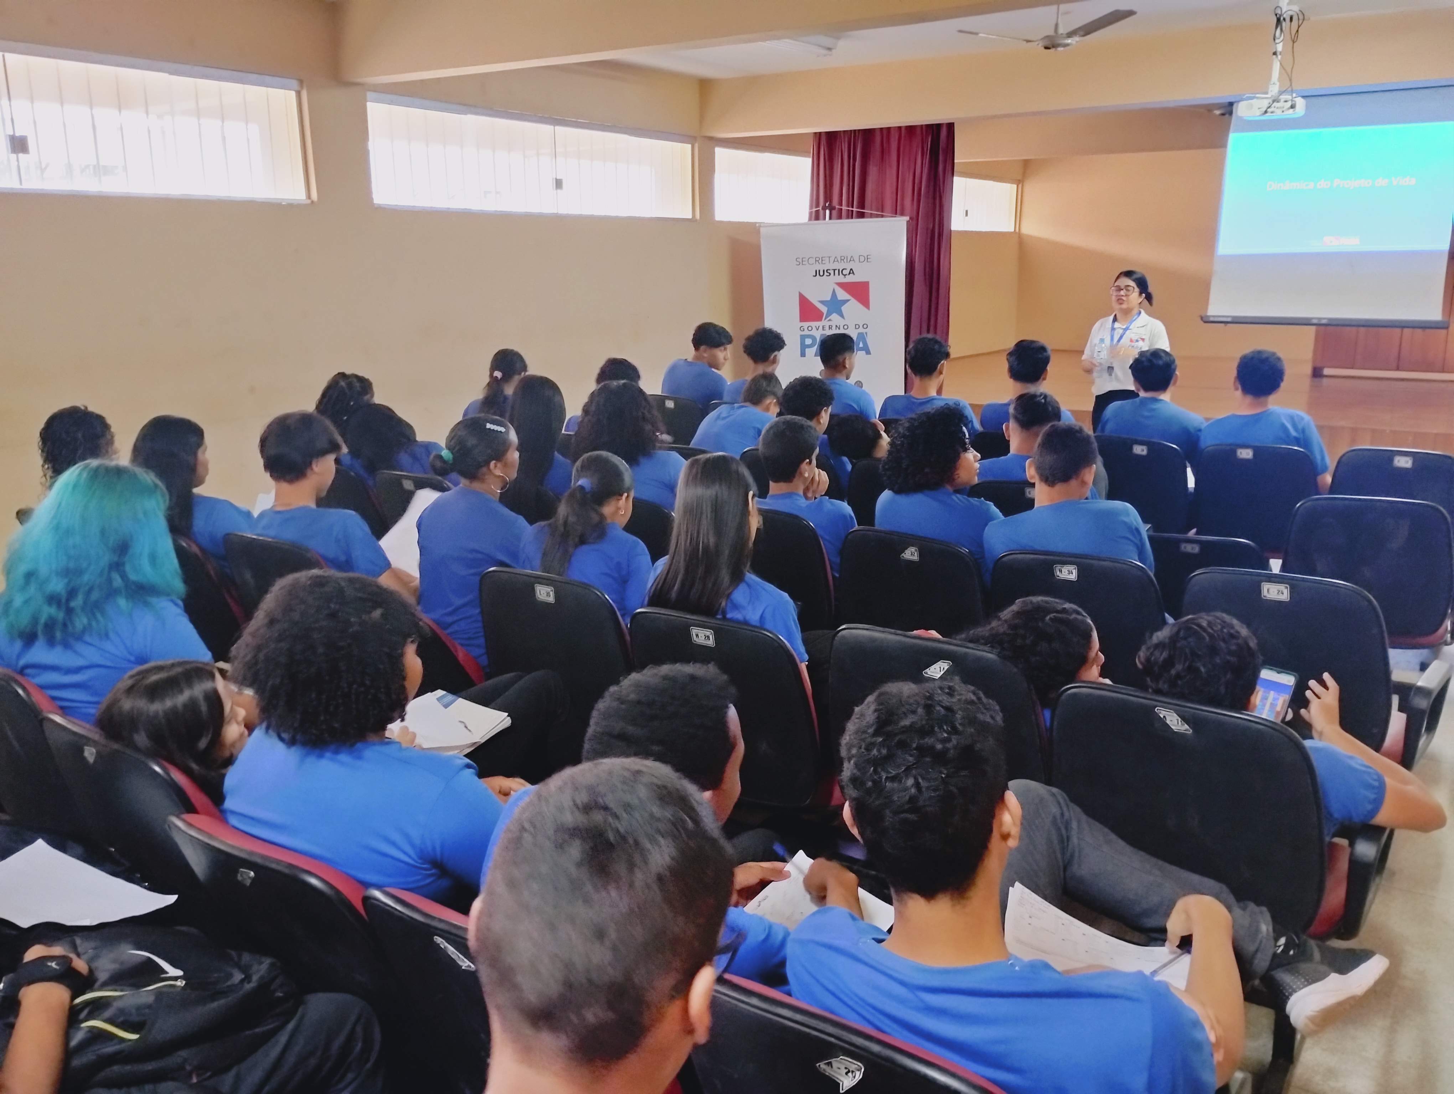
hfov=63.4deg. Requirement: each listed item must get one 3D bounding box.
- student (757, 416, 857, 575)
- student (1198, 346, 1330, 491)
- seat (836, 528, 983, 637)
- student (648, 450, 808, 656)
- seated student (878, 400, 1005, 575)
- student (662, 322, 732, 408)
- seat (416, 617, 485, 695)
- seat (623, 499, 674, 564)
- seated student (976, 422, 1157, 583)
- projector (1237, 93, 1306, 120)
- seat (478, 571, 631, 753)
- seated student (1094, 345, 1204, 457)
[{"bbox_3d":[0.368,0.089,4.220,0.480,1.190,0.780,8,16,31],"label":"student"},{"bbox_3d":[2.459,-0.275,5.396,0.520,1.260,0.740,7,16,30],"label":"student"},{"bbox_3d":[0.702,0.350,3.697,0.550,0.890,0.650,8,16,33],"label":"seat"},{"bbox_3d":[0.210,0.318,3.181,0.460,1.235,0.740,8,16,31],"label":"student"},{"bbox_3d":[0.730,0.148,3.788,0.480,1.240,0.740,9,17,36],"label":"seated student"},{"bbox_3d":[-0.067,-0.720,7.272,0.480,1.320,0.740,10,17,38],"label":"student"},{"bbox_3d":[-0.755,0.405,3.626,0.560,0.870,0.620,8,16,31],"label":"seat"},{"bbox_3d":[-0.232,0.199,4.291,0.530,0.875,0.620,8,17,32],"label":"seat"},{"bbox_3d":[1.184,0.185,3.697,0.500,1.220,0.760,8,16,31],"label":"seated student"},{"bbox_3d":[2.674,-2.155,5.775,0.305,0.100,0.245,8,16,31],"label":"projector"},{"bbox_3d":[-0.312,0.433,3.358,0.530,0.875,0.620,8,17,32],"label":"seat"},{"bbox_3d":[2.059,-0.323,5.642,0.500,1.270,0.750,8,16,31],"label":"seated student"}]

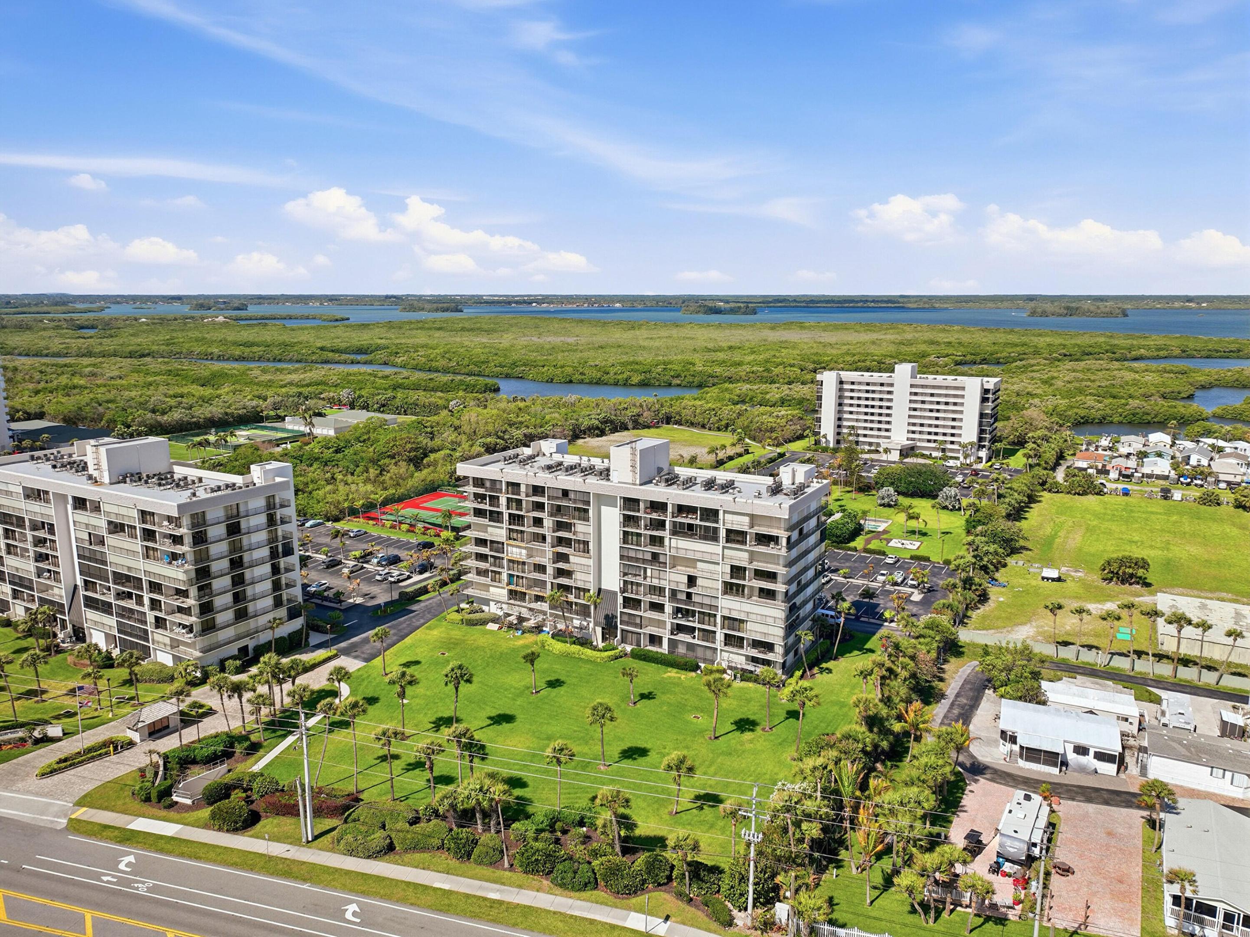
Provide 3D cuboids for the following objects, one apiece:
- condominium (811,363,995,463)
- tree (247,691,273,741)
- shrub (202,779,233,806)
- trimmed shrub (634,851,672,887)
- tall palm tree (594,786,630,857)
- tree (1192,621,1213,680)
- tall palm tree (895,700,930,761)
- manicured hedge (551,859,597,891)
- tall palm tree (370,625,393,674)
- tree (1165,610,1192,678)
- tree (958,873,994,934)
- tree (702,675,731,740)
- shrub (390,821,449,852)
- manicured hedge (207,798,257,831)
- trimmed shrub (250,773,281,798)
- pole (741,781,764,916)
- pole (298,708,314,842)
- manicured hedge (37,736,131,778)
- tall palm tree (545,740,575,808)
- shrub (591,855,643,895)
[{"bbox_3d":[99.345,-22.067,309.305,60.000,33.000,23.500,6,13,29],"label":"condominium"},{"bbox_3d":[-44.371,30.334,105.763,2.890,6.291,2.890,0,12,0],"label":"tree"},{"bbox_3d":[-44.070,34.922,93.632,2.974,2.217,2.974,0,12,0],"label":"shrub"},{"bbox_3d":[2.690,37.499,81.805,3.423,1.861,3.423,0,12,0],"label":"trimmed shrub"},{"bbox_3d":[-1.176,34.331,83.899,3.475,7.232,3.475,0,12,0],"label":"tall palm tree"},{"bbox_3d":[79.993,25.458,120.737,3.000,9.200,2.900,0,11,0],"label":"tree"},{"bbox_3d":[34.117,31.352,103.197,4.800,8.040,4.800,0,11,0],"label":"tall palm tree"},{"bbox_3d":[-4.787,37.758,80.778,4.457,1.786,2.941,3,12,16],"label":"manicured hedge"},{"bbox_3d":[-34.790,26.114,123.957,3.085,7.385,3.085,0,12,0],"label":"tall palm tree"},{"bbox_3d":[77.953,25.027,122.897,3.254,9.985,3.254,0,12,0],"label":"tree"},{"bbox_3d":[29.862,37.284,73.911,3.003,5.452,3.003,0,12,0],"label":"tree"},{"bbox_3d":[11.129,29.029,105.232,3.300,8.350,3.100,0,11,0],"label":"tree"},{"bbox_3d":[-20.799,37.554,88.568,5.500,1.600,3.600,2,12,8],"label":"shrub"},{"bbox_3d":[-41.509,36.561,91.380,4.000,2.400,3.900,2,12,10],"label":"manicured hedge"},{"bbox_3d":[-39.831,34.800,95.807,2.954,1.518,2.954,0,12,0],"label":"trimmed shrub"},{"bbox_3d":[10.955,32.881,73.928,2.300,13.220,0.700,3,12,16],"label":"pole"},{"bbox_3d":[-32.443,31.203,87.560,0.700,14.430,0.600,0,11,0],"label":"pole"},{"bbox_3d":[-64.055,33.774,102.827,10.000,0.850,2.680,-11,16,-43],"label":"manicured hedge"},{"bbox_3d":[-6.942,33.165,93.129,3.340,8.410,3.340,0,11,0],"label":"tall palm tree"},{"bbox_3d":[-0.611,37.243,80.272,4.600,2.150,3.600,3,12,16],"label":"shrub"}]

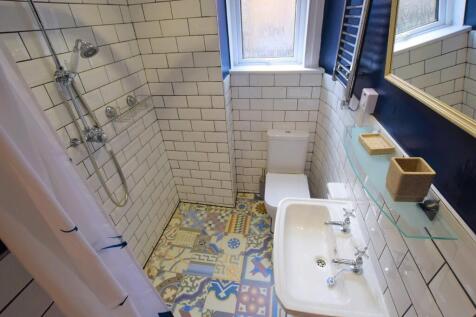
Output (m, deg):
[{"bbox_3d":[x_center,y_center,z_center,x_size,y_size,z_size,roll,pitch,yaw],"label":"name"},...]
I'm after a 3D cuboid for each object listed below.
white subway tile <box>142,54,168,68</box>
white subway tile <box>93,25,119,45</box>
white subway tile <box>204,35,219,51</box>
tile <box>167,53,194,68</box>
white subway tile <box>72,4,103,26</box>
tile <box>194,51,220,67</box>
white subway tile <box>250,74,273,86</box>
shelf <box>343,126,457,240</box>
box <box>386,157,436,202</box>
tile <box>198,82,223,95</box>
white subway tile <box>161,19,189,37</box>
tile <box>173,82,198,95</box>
[{"bbox_3d":[-0.615,-0.724,1.480,0.200,0.100,0.010,2,34,7],"label":"white subway tile"},{"bbox_3d":[-0.837,-0.782,1.258,0.010,0.100,0.200,3,34,10],"label":"white subway tile"},{"bbox_3d":[-0.186,-0.829,1.429,0.103,0.100,0.010,3,34,10],"label":"white subway tile"},{"bbox_3d":[-0.439,-0.749,1.523,0.200,0.100,0.010,3,34,10],"label":"tile"},{"bbox_3d":[-0.860,-0.813,1.131,0.010,0.100,0.200,3,34,10],"label":"white subway tile"},{"bbox_3d":[-0.232,-0.745,1.497,0.200,0.100,0.010,3,34,10],"label":"tile"},{"bbox_3d":[0.197,-0.632,1.603,0.200,0.100,0.010,2,34,7],"label":"white subway tile"},{"bbox_3d":[0.449,0.033,0.640,0.136,0.010,0.510,3,34,10],"label":"shelf"},{"bbox_3d":[0.521,0.068,0.611,0.083,0.098,0.078,2,34,7],"label":"box"},{"bbox_3d":[-0.212,-0.543,1.549,0.200,0.100,0.010,2,34,7],"label":"tile"},{"bbox_3d":[-0.424,-0.881,1.343,0.200,0.100,0.010,2,34,7],"label":"white subway tile"},{"bbox_3d":[-0.423,-0.560,1.601,0.200,0.100,0.010,3,34,10],"label":"tile"}]

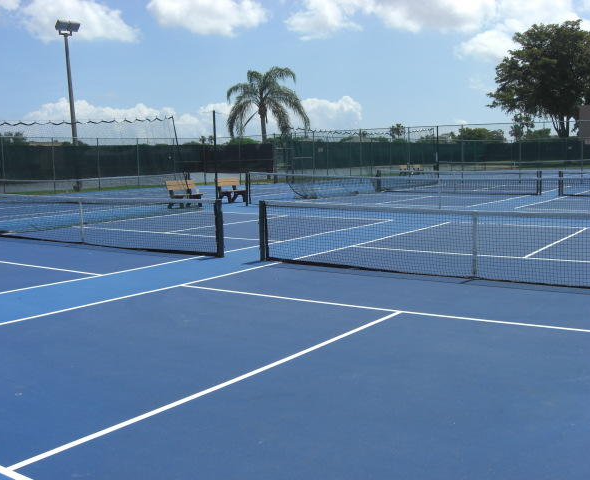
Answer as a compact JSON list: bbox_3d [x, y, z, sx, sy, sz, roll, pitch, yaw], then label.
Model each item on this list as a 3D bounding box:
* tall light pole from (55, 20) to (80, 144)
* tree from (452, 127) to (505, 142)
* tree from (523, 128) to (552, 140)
[{"bbox_3d":[-11.659,-7.026,36.867,0.650,9.100,1.250,5,9,43],"label":"tall light pole"},{"bbox_3d":[23.927,-12.255,91.117,6.300,5.200,7.000,4,8,35],"label":"tree"},{"bbox_3d":[29.132,-11.268,84.406,3.700,4.500,3.700,4,8,35],"label":"tree"}]

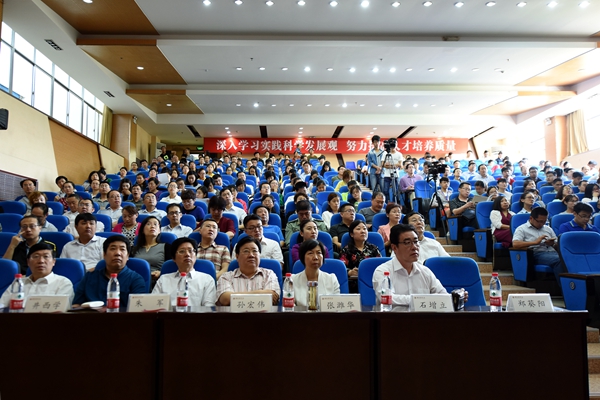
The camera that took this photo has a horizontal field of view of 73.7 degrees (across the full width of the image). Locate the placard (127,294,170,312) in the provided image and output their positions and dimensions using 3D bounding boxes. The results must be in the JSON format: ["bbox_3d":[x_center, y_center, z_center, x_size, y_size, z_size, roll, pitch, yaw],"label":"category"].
[{"bbox_3d":[-0.787,0.545,2.091,0.225,0.105,0.080,0,-4,0],"label":"placard"}]

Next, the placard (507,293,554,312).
[{"bbox_3d":[1.202,0.545,2.091,0.225,0.105,0.080,0,-4,0],"label":"placard"}]

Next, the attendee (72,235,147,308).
[{"bbox_3d":[-1.349,0.851,2.633,0.540,1.220,0.780,0,-4,-6],"label":"attendee"}]

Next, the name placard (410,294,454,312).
[{"bbox_3d":[0.694,0.545,2.091,0.225,0.105,0.080,0,-4,0],"label":"name placard"}]

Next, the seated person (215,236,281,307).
[{"bbox_3d":[-0.374,0.875,2.849,0.560,1.221,0.750,0,-4,-2],"label":"seated person"}]

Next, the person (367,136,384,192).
[{"bbox_3d":[1.661,-0.540,8.749,0.500,1.740,0.320,0,-4,-5],"label":"person"}]

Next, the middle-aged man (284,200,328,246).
[{"bbox_3d":[0.077,0.606,4.721,0.540,1.221,0.750,0,-4,0],"label":"middle-aged man"}]

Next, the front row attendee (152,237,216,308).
[{"bbox_3d":[-0.860,0.881,2.879,0.540,1.213,0.750,0,-4,-3],"label":"front row attendee"}]

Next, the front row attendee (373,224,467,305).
[{"bbox_3d":[0.766,0.822,2.773,0.580,1.300,0.850,1,-4,-15],"label":"front row attendee"}]

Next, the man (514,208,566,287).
[{"bbox_3d":[2.715,0.696,4.386,0.550,1.240,0.820,0,-4,1],"label":"man"}]

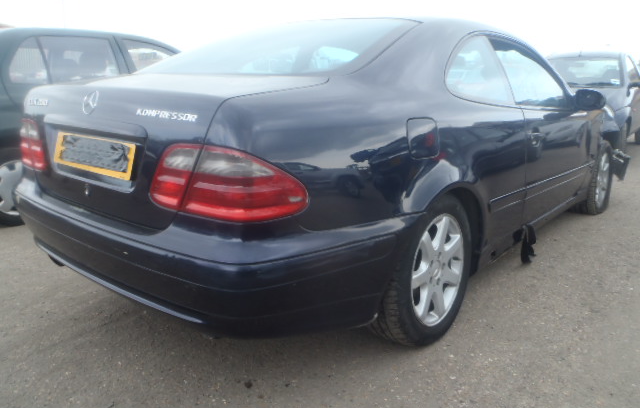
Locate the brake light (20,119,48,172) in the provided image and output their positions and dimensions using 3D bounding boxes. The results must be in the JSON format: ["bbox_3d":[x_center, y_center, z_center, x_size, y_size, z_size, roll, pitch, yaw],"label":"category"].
[{"bbox_3d":[-1.156,-0.248,2.172,0.210,0.200,0.430,-11,17,-40],"label":"brake light"}]

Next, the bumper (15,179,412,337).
[{"bbox_3d":[-0.577,0.096,2.031,1.680,0.380,0.750,11,17,39],"label":"bumper"}]

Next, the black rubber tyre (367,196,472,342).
[{"bbox_3d":[0.400,0.246,2.088,0.205,0.630,0.630,11,17,39],"label":"black rubber tyre"}]

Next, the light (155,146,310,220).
[{"bbox_3d":[-0.259,-0.066,1.443,0.430,0.200,0.210,9,15,30],"label":"light"}]

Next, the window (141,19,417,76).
[{"bbox_3d":[-0.184,-0.722,2.311,1.170,0.100,0.720,11,38,39],"label":"window"}]

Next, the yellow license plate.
[{"bbox_3d":[-0.765,-0.166,1.734,0.520,0.112,0.012,11,3,39],"label":"yellow license plate"}]

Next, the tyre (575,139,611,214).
[{"bbox_3d":[2.139,-0.192,4.094,0.205,0.630,0.630,11,16,37],"label":"tyre"}]

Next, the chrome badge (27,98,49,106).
[{"bbox_3d":[-1.107,-0.401,2.041,0.185,0.026,0.010,14,6,44],"label":"chrome badge"}]

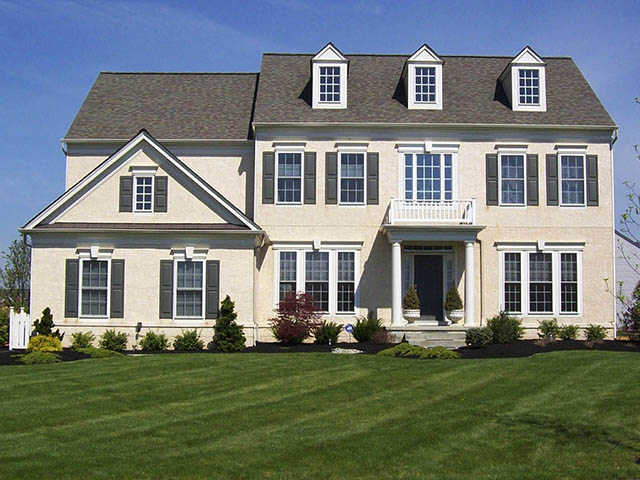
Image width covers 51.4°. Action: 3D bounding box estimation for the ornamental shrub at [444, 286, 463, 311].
[{"bbox_3d":[4.141,1.795,20.600,0.550,0.770,0.550,0,-5,-1],"label":"ornamental shrub"}]

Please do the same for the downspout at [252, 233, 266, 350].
[{"bbox_3d":[-1.838,1.534,20.224,0.400,3.400,0.220,0,-3,-1],"label":"downspout"}]

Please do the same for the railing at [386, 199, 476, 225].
[{"bbox_3d":[3.292,-0.788,20.210,2.584,0.780,1.400,0,-3,0],"label":"railing"}]

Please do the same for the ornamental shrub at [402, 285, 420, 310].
[{"bbox_3d":[2.759,1.734,20.073,0.530,0.780,0.530,0,-3,-1],"label":"ornamental shrub"}]

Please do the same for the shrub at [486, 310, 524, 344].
[{"bbox_3d":[5.424,2.558,19.461,1.100,0.970,1.000,0,-3,-1],"label":"shrub"}]

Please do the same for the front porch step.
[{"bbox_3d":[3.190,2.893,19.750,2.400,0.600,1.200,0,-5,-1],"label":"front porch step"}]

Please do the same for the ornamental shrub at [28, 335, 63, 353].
[{"bbox_3d":[-7.349,2.767,17.754,0.957,0.490,0.900,0,-3,0],"label":"ornamental shrub"}]

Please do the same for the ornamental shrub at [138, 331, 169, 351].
[{"bbox_3d":[-4.855,2.930,19.408,0.860,0.600,0.800,0,-3,-1],"label":"ornamental shrub"}]

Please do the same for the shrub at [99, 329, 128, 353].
[{"bbox_3d":[-6.017,2.928,19.393,0.840,0.680,0.800,0,-3,-1],"label":"shrub"}]

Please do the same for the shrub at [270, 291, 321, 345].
[{"bbox_3d":[-0.758,2.341,19.792,1.546,1.553,1.450,0,-3,0],"label":"shrub"}]

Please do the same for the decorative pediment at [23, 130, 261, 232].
[{"bbox_3d":[-5.406,-1.763,20.158,7.150,3.050,0.600,0,-3,-1],"label":"decorative pediment"}]

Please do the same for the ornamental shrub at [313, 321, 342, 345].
[{"bbox_3d":[0.229,2.821,20.300,0.900,0.730,0.850,0,-5,-1],"label":"ornamental shrub"}]

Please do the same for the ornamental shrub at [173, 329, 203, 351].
[{"bbox_3d":[-3.604,2.734,18.241,0.875,0.612,0.800,0,-3,0],"label":"ornamental shrub"}]

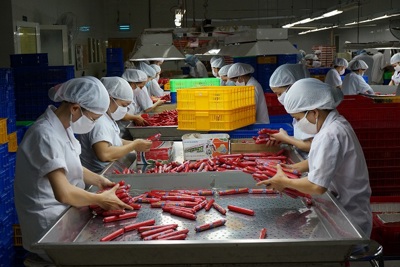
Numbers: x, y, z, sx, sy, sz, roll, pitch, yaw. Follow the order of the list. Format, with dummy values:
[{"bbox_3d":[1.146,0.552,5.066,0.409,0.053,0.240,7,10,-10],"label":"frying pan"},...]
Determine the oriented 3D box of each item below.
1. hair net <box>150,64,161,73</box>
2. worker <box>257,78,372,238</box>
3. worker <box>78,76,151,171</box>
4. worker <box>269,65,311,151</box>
[{"bbox_3d":[-0.644,-0.915,8.500,0.260,0.165,0.220,-1,8,0],"label":"hair net"},{"bbox_3d":[0.494,0.350,2.720,0.540,1.200,0.470,-1,8,0],"label":"worker"},{"bbox_3d":[-0.530,0.315,3.790,0.560,1.330,0.460,0,7,9],"label":"worker"},{"bbox_3d":[0.594,0.178,3.832,0.550,1.230,0.460,-1,8,0],"label":"worker"}]

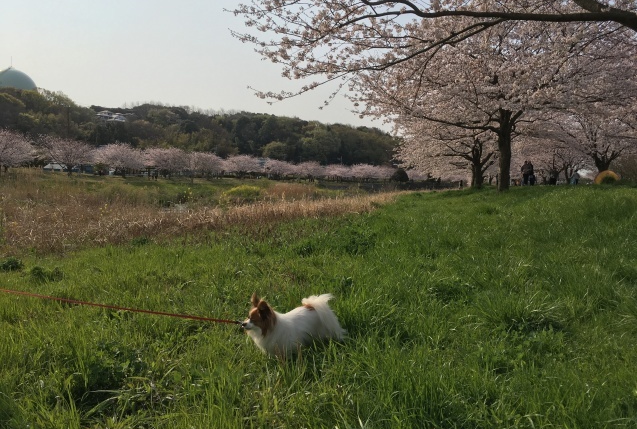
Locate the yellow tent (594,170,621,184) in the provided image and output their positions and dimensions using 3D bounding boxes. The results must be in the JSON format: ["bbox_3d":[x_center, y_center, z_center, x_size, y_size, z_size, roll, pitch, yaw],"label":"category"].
[{"bbox_3d":[21.130,-2.647,39.000,1.950,1.150,1.500,2,4,27],"label":"yellow tent"}]

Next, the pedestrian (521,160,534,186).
[{"bbox_3d":[13.322,-2.594,34.000,0.600,1.680,0.400,1,4,17],"label":"pedestrian"}]

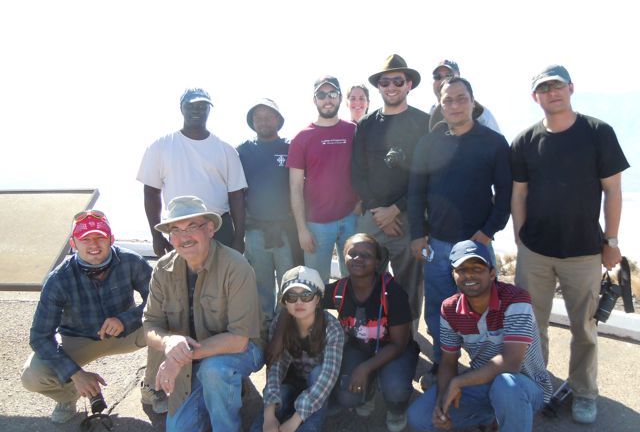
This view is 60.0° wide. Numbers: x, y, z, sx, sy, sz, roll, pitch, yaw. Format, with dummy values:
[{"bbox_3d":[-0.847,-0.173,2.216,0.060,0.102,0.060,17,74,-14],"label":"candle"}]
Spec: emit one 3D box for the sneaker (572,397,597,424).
[{"bbox_3d":[1.425,1.000,3.000,0.115,0.115,0.295,3,10,21],"label":"sneaker"}]

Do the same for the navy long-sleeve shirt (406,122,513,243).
[{"bbox_3d":[0.795,-0.190,3.140,0.560,0.640,0.290,2,10,14],"label":"navy long-sleeve shirt"}]

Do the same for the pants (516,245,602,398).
[{"bbox_3d":[1.296,0.532,3.002,0.430,0.920,0.320,4,10,20],"label":"pants"}]

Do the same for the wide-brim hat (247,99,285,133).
[{"bbox_3d":[-0.339,-0.628,3.450,0.260,0.140,0.290,0,-9,3],"label":"wide-brim hat"}]

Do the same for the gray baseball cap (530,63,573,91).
[{"bbox_3d":[1.135,-0.674,2.720,0.175,0.135,0.260,-6,4,34],"label":"gray baseball cap"}]

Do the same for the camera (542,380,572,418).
[{"bbox_3d":[1.262,0.987,2.949,0.130,0.110,0.110,7,12,34],"label":"camera"}]

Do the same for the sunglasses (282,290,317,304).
[{"bbox_3d":[-0.089,0.386,2.612,0.145,0.048,0.140,0,1,1],"label":"sunglasses"}]

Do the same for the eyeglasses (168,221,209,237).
[{"bbox_3d":[-0.619,0.057,2.630,0.145,0.050,0.145,-9,2,14],"label":"eyeglasses"}]

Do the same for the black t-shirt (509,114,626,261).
[{"bbox_3d":[1.287,-0.163,2.884,0.540,0.710,0.280,4,10,20],"label":"black t-shirt"}]

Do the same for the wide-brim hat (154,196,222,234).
[{"bbox_3d":[-0.602,-0.005,2.550,0.310,0.145,0.340,-10,2,10],"label":"wide-brim hat"}]

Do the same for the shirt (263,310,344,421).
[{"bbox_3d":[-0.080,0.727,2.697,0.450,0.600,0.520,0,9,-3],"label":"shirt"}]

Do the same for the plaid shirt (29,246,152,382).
[{"bbox_3d":[-1.146,0.482,2.770,0.560,0.610,0.440,-3,10,-15],"label":"plaid shirt"}]

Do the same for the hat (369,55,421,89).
[{"bbox_3d":[0.429,-0.822,3.177,0.300,0.145,0.330,3,2,16],"label":"hat"}]

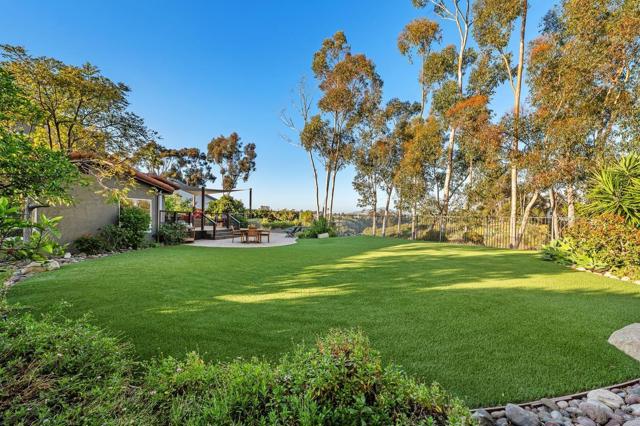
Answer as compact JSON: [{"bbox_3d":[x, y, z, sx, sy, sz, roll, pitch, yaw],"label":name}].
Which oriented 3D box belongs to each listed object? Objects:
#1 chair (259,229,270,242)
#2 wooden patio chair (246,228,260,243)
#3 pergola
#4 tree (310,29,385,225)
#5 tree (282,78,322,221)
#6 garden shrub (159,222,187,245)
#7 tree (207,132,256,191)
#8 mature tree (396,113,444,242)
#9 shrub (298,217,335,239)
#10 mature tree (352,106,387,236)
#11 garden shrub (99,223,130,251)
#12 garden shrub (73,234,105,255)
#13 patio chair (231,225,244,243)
[{"bbox_3d":[-2.870,1.110,12.950,0.600,0.880,0.580,0,0,-10],"label":"chair"},{"bbox_3d":[-3.360,1.110,12.500,0.570,0.860,0.600,0,0,-10],"label":"wooden patio chair"},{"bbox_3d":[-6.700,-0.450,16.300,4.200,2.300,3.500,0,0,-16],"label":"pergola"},{"bbox_3d":[2.430,-7.390,22.000,5.800,17.520,5.200,0,0,0],"label":"tree"},{"bbox_3d":[-1.640,-5.310,22.000,3.500,13.180,3.000,0,0,0],"label":"tree"},{"bbox_3d":[-7.400,1.030,12.600,1.400,1.080,1.200,0,0,-30],"label":"garden shrub"},{"bbox_3d":[-12.750,-4.700,36.000,6.700,12.200,6.200,0,0,-19],"label":"tree"},{"bbox_3d":[6.650,-2.360,16.800,3.000,8.310,2.900,0,0,0],"label":"mature tree"},{"bbox_3d":[-0.220,0.890,15.900,2.200,1.350,1.700,0,0,0],"label":"shrub"},{"bbox_3d":[3.640,-3.050,18.300,2.400,9.570,2.400,0,0,0],"label":"mature tree"},{"bbox_3d":[-9.250,1.060,11.200,1.200,1.220,1.150,0,0,0],"label":"garden shrub"},{"bbox_3d":[-9.770,1.330,10.500,1.100,0.820,1.000,0,0,0],"label":"garden shrub"},{"bbox_3d":[-4.250,1.110,12.900,0.600,0.880,0.580,0,0,-10],"label":"patio chair"}]

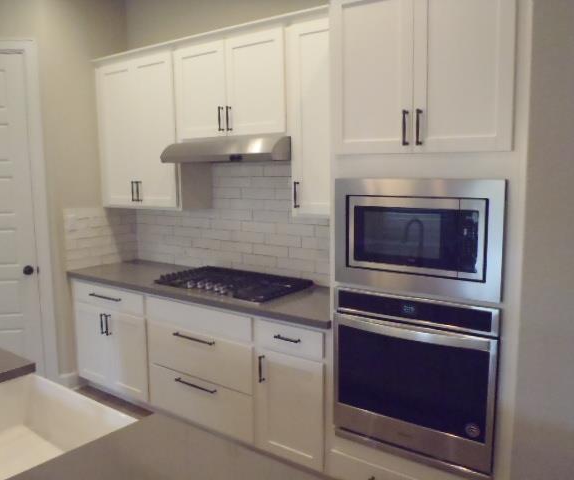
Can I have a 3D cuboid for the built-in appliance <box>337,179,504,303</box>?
[{"bbox_3d":[0.665,-0.039,2.423,0.765,0.490,0.440,5,9,36],"label":"built-in appliance"}]

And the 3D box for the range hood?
[{"bbox_3d":[-0.318,-0.575,3.310,0.912,0.150,0.470,5,9,36],"label":"range hood"}]

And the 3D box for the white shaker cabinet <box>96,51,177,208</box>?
[{"bbox_3d":[-1.009,-0.779,3.887,0.898,1.075,0.320,5,9,36],"label":"white shaker cabinet"}]

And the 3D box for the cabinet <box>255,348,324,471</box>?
[{"bbox_3d":[0.170,0.869,2.998,0.456,0.601,0.550,5,9,36],"label":"cabinet"}]

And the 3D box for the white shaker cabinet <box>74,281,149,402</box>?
[{"bbox_3d":[-1.089,0.672,3.948,0.848,0.798,0.632,5,9,36],"label":"white shaker cabinet"}]

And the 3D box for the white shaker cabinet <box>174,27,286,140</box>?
[{"bbox_3d":[-0.290,-0.959,3.331,0.927,0.590,0.320,5,9,36],"label":"white shaker cabinet"}]

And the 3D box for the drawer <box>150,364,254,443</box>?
[{"bbox_3d":[-0.412,0.964,3.393,0.898,0.288,0.480,5,9,36],"label":"drawer"}]

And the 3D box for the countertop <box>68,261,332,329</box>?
[{"bbox_3d":[-0.534,0.307,3.487,2.321,0.040,0.634,5,9,36],"label":"countertop"}]

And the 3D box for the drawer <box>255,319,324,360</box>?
[{"bbox_3d":[0.139,0.491,2.909,0.445,0.135,0.460,5,9,36],"label":"drawer"}]

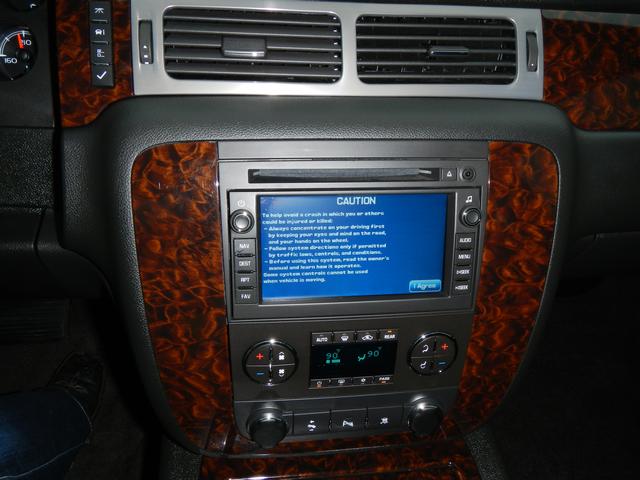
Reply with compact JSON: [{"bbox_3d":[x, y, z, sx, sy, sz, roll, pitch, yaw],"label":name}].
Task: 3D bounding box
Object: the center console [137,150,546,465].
[{"bbox_3d":[0.023,0.059,0.432,0.322,0.275,0.115,-1,13,-5],"label":"center console"}]

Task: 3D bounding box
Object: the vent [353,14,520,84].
[{"bbox_3d":[0.094,-0.153,0.429,0.136,0.058,0.025,-1,-2,-8],"label":"vent"}]

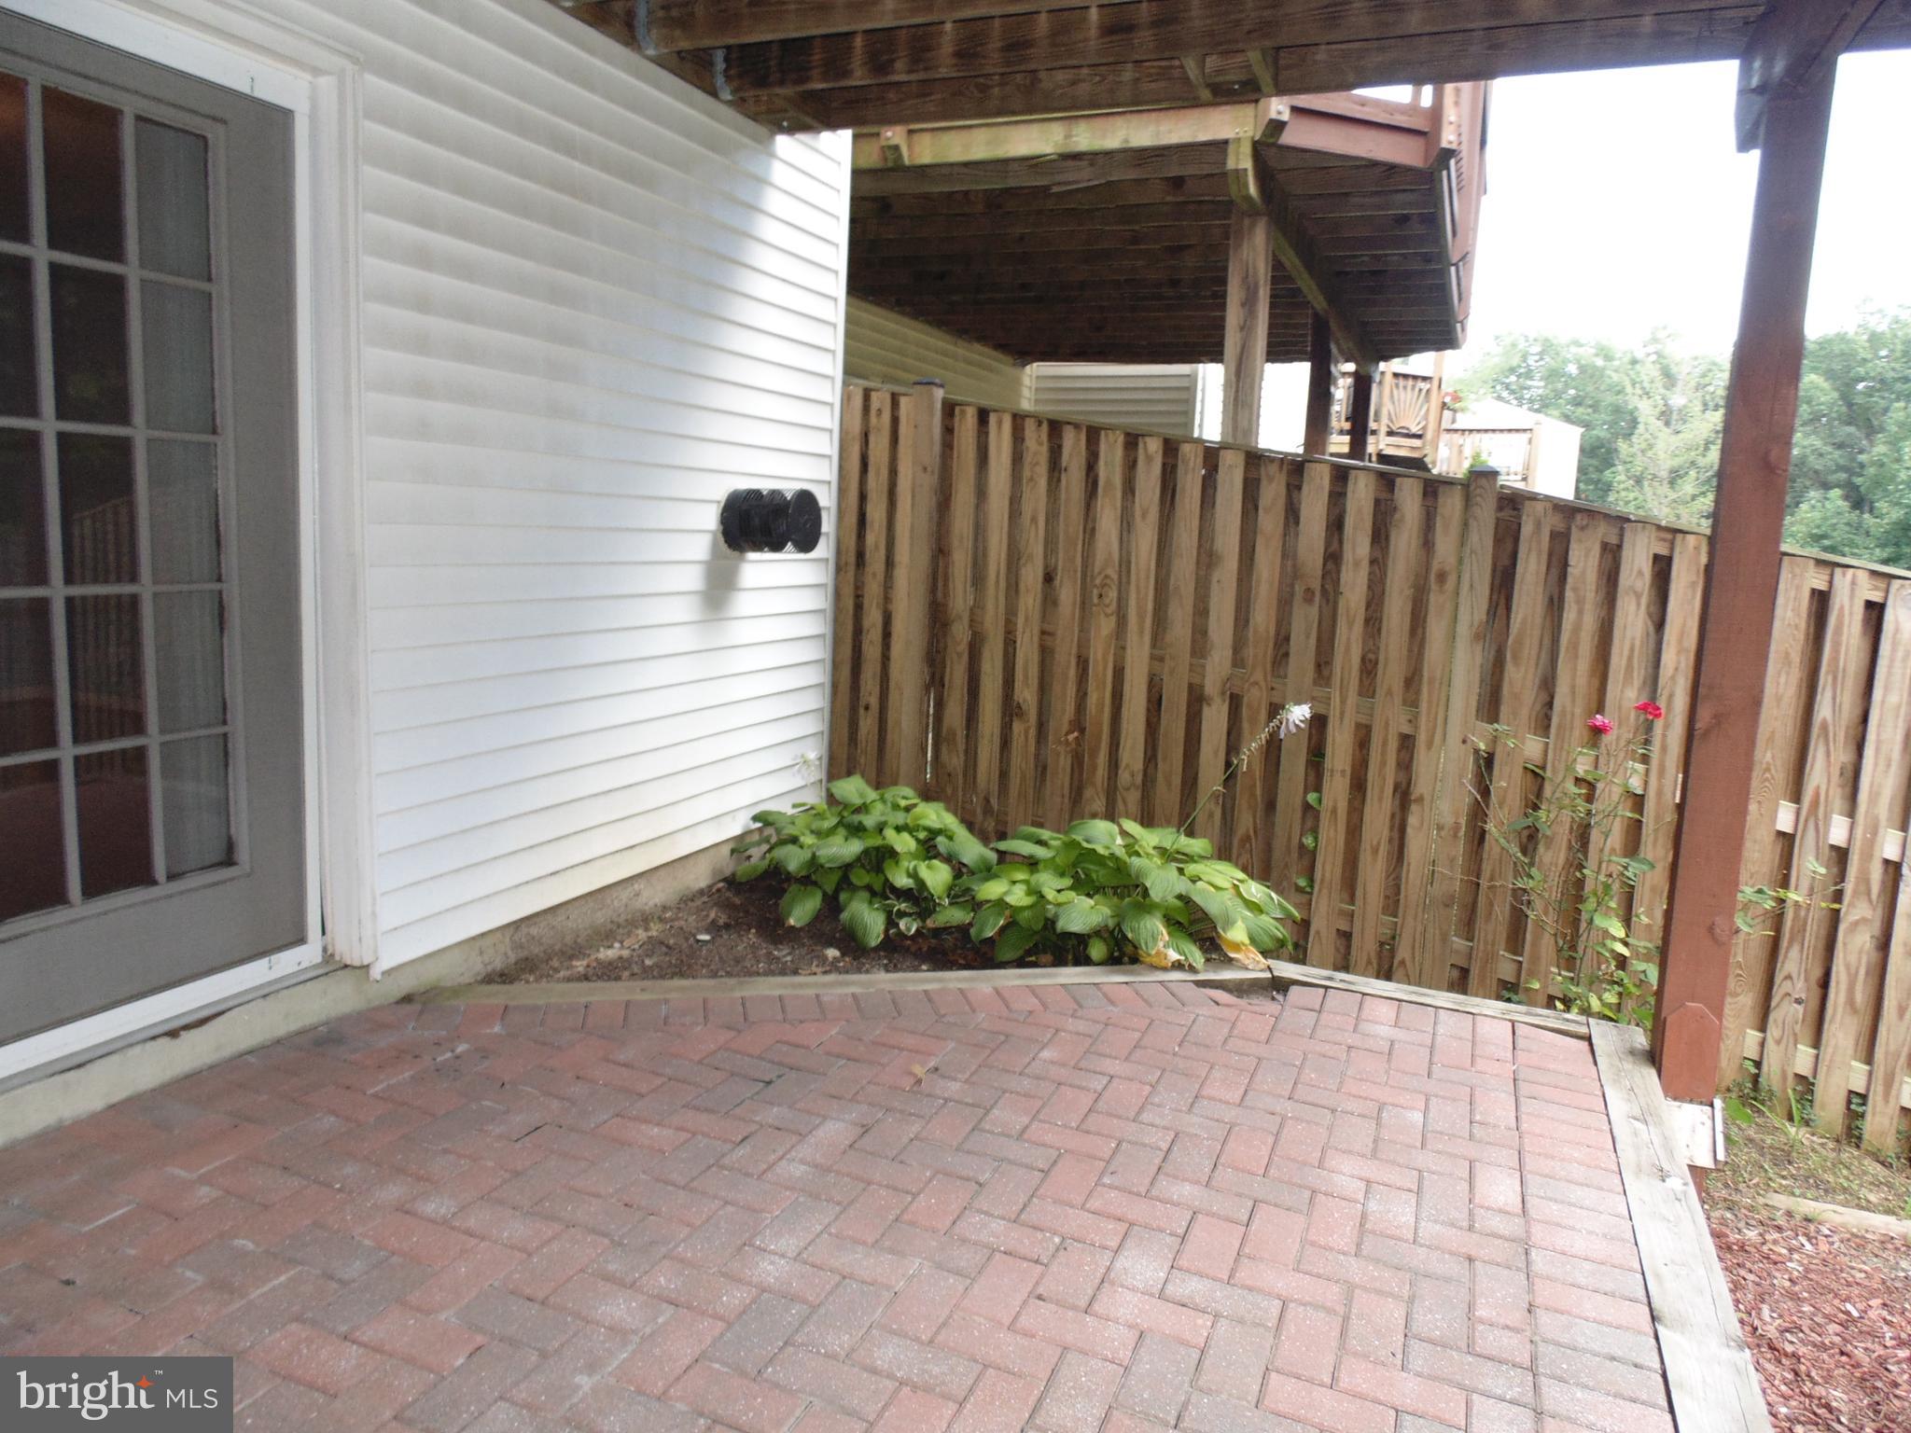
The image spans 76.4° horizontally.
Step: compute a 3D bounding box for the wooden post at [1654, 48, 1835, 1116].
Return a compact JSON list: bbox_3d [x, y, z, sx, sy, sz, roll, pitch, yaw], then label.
[{"bbox_3d":[2.085,-0.252,3.258,0.140,2.780,0.140,5,9,23],"label":"wooden post"}]

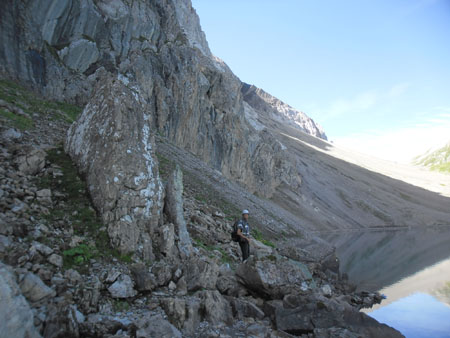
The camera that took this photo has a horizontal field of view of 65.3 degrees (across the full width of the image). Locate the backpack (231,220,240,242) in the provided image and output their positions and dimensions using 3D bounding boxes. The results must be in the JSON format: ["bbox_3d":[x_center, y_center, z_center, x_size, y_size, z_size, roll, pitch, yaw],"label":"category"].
[{"bbox_3d":[0.396,2.047,11.500,0.300,0.600,0.340,-7,-12,38],"label":"backpack"}]

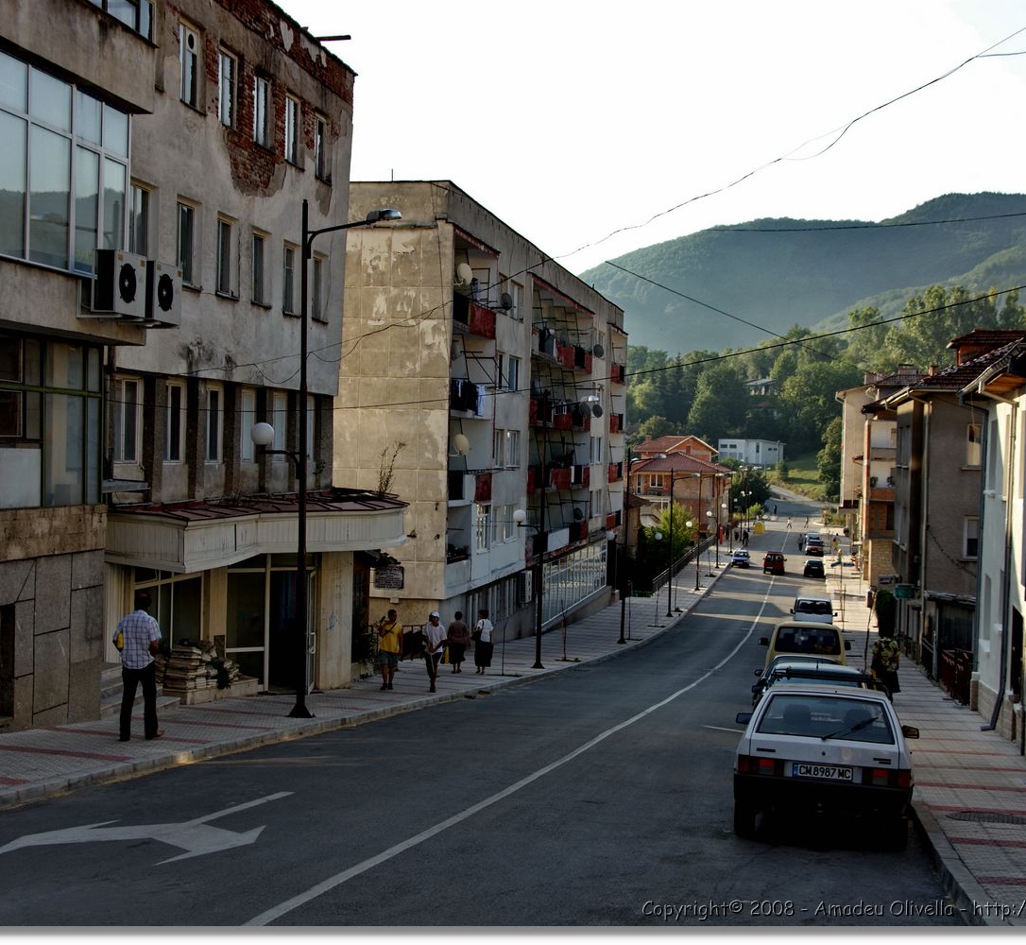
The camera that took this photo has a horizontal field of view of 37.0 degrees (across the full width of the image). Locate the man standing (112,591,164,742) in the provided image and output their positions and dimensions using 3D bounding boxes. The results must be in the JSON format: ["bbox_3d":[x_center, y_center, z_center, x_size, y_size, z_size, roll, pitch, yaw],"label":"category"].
[{"bbox_3d":[-4.394,2.273,18.000,0.530,1.760,0.400,1,1,15],"label":"man standing"}]

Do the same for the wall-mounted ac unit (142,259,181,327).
[{"bbox_3d":[-4.630,-2.340,20.000,0.310,0.740,0.820,1,1,12],"label":"wall-mounted ac unit"}]

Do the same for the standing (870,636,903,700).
[{"bbox_3d":[8.500,4.420,34.900,0.580,1.630,0.420,1,1,9],"label":"standing"}]

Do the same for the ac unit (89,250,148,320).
[{"bbox_3d":[-4.906,-2.346,19.131,0.320,0.765,0.880,1,1,11],"label":"ac unit"}]

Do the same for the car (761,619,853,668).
[{"bbox_3d":[6.942,4.526,36.616,1.850,1.940,4.660,2,-4,10],"label":"car"}]

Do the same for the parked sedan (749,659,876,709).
[{"bbox_3d":[4.220,3.330,21.200,1.680,1.420,4.200,2,-4,11],"label":"parked sedan"}]

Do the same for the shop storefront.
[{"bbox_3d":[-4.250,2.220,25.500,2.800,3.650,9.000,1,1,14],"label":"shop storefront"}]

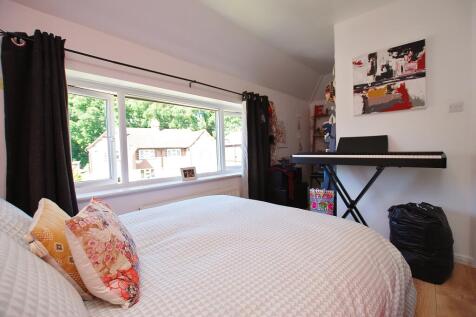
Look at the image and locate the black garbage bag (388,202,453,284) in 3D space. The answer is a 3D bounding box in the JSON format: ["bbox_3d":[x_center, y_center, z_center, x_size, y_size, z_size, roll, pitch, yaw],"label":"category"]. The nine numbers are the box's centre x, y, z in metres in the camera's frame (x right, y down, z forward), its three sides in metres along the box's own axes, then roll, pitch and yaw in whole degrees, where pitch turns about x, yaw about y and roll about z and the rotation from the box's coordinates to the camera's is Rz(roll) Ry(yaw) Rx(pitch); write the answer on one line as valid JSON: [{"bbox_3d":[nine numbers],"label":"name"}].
[{"bbox_3d":[1.496,0.639,1.652,0.440,0.540,0.410,-4,3,-44],"label":"black garbage bag"}]

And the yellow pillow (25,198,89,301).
[{"bbox_3d":[-0.698,0.354,0.810,0.130,0.345,0.345,-34,28,-27],"label":"yellow pillow"}]

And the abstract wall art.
[{"bbox_3d":[1.471,-0.761,1.970,0.030,0.615,0.585,-4,3,-44],"label":"abstract wall art"}]

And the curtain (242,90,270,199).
[{"bbox_3d":[0.256,-0.011,2.750,0.470,1.730,0.150,-4,3,-44],"label":"curtain"}]

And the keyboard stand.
[{"bbox_3d":[1.206,0.480,2.097,0.370,0.830,0.540,-4,3,-44],"label":"keyboard stand"}]

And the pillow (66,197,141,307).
[{"bbox_3d":[-0.520,0.347,0.801,0.140,0.360,0.360,-30,13,-22],"label":"pillow"}]

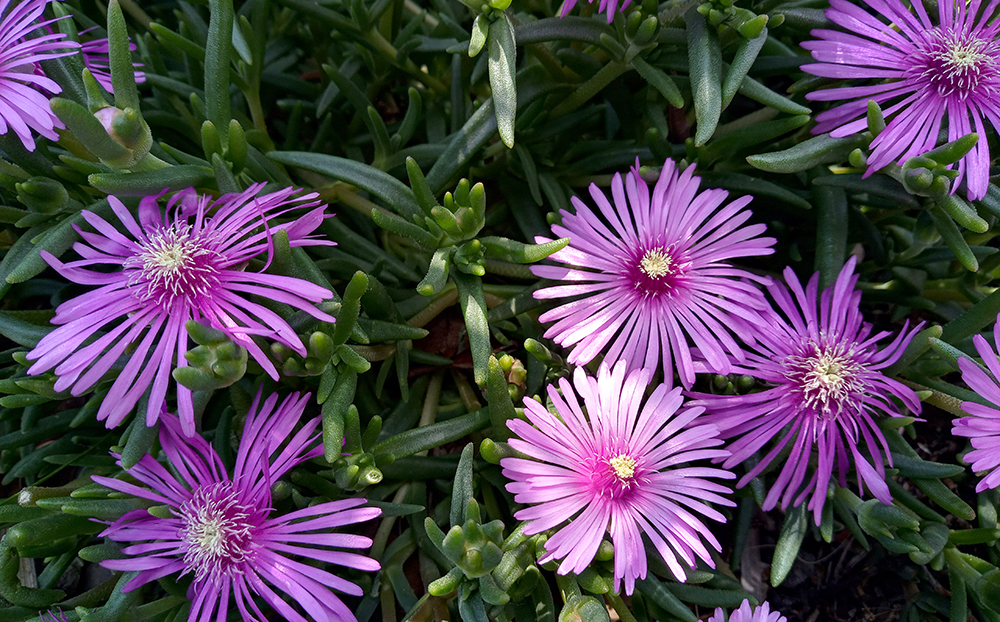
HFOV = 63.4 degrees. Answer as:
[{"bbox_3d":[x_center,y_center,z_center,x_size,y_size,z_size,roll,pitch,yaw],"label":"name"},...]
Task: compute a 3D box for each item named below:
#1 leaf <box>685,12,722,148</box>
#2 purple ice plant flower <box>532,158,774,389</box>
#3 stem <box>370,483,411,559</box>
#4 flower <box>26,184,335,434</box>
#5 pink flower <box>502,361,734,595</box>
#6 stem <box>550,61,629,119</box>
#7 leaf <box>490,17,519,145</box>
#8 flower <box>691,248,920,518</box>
[{"bbox_3d":[0.052,-0.060,0.208,0.008,0.036,0.006,-3,21,0],"label":"leaf"},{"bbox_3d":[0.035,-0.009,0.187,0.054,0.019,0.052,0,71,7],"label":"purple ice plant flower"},{"bbox_3d":[-0.029,0.056,0.215,0.004,0.004,0.023,26,102,0],"label":"stem"},{"bbox_3d":[-0.070,-0.001,0.178,0.062,0.021,0.054,0,65,-5],"label":"flower"},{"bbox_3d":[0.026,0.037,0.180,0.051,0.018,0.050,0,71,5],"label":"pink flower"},{"bbox_3d":[0.025,-0.062,0.226,0.027,0.004,0.004,-36,90,13],"label":"stem"},{"bbox_3d":[0.001,-0.058,0.203,0.007,0.035,0.006,-4,21,0],"label":"leaf"},{"bbox_3d":[0.072,0.018,0.187,0.051,0.020,0.056,0,69,5],"label":"flower"}]

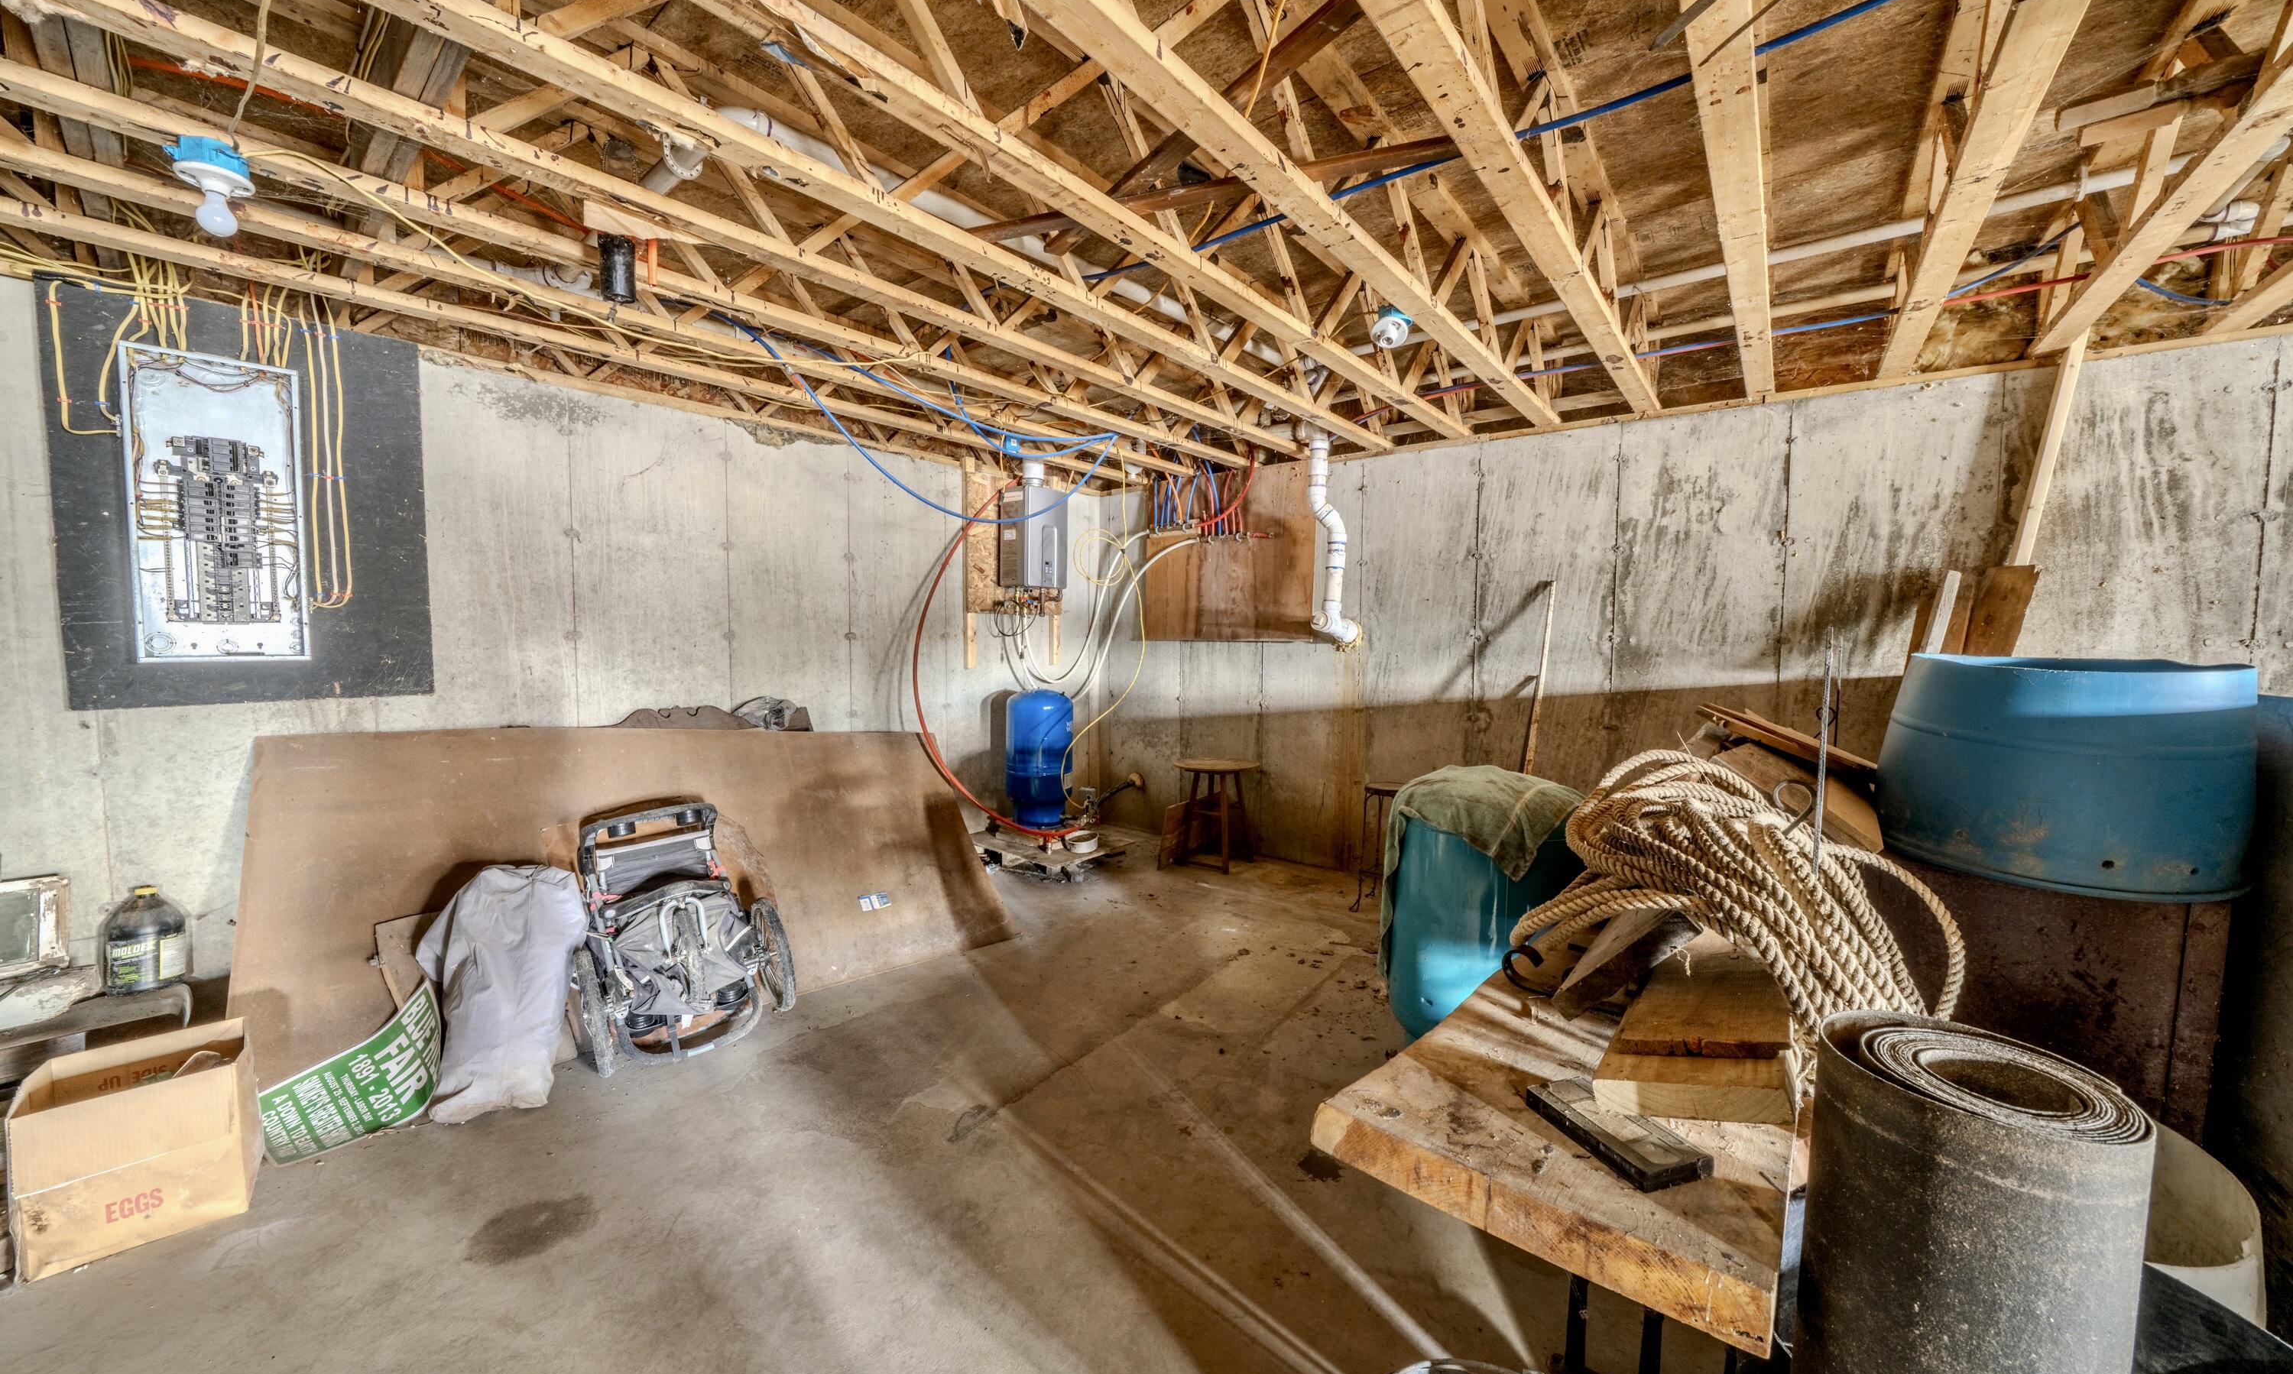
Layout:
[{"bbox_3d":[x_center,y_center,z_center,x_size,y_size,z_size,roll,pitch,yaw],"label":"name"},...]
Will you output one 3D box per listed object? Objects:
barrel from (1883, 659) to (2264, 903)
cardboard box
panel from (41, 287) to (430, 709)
[{"bbox_3d":[2.183,0.186,1.846,0.585,0.475,0.585,-3,5,-40],"label":"barrel"},{"bbox_3d":[-2.269,1.030,1.749,0.310,0.357,0.240,-3,5,-39],"label":"cardboard box"},{"bbox_3d":[-2.856,-0.574,2.466,0.120,1.248,0.785,4,5,42],"label":"panel"}]

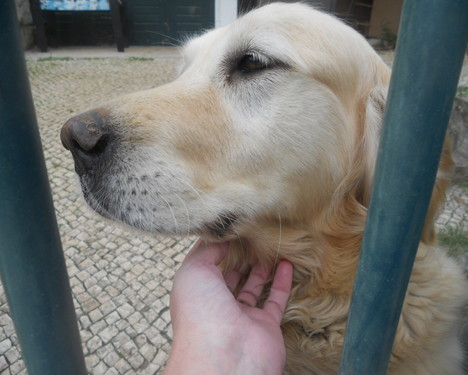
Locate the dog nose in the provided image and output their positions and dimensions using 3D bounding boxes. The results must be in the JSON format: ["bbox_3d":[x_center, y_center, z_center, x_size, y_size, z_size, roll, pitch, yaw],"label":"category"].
[{"bbox_3d":[-0.103,-0.032,0.272,0.031,0.037,0.038,-10,25,-24],"label":"dog nose"}]

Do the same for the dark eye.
[{"bbox_3d":[0.014,-0.096,0.302,0.024,0.014,0.013,9,24,17],"label":"dark eye"}]

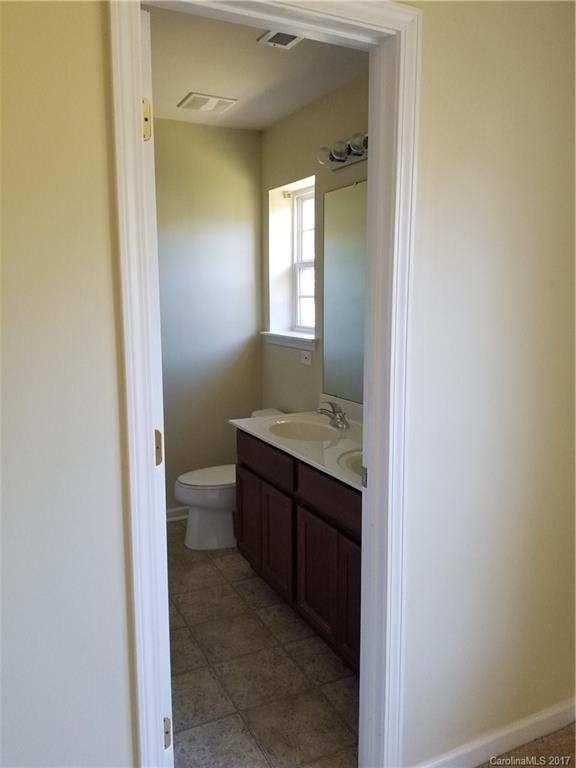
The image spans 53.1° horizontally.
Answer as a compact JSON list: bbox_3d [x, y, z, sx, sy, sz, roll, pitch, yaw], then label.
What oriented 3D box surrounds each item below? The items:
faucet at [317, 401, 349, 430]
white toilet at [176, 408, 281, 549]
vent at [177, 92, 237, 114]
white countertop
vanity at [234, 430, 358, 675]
[{"bbox_3d":[0.211,0.147,2.782,0.175,0.130,0.155,-4,9,-26],"label":"faucet"},{"bbox_3d":[-0.316,0.561,3.434,0.725,0.725,0.450,-4,9,-26],"label":"white toilet"},{"bbox_3d":[-0.441,-1.530,3.170,0.264,0.025,0.252,-4,9,-26],"label":"vent"},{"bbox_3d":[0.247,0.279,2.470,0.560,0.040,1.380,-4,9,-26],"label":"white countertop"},{"bbox_3d":[0.269,0.670,2.520,0.527,0.769,1.320,-4,9,-26],"label":"vanity"}]

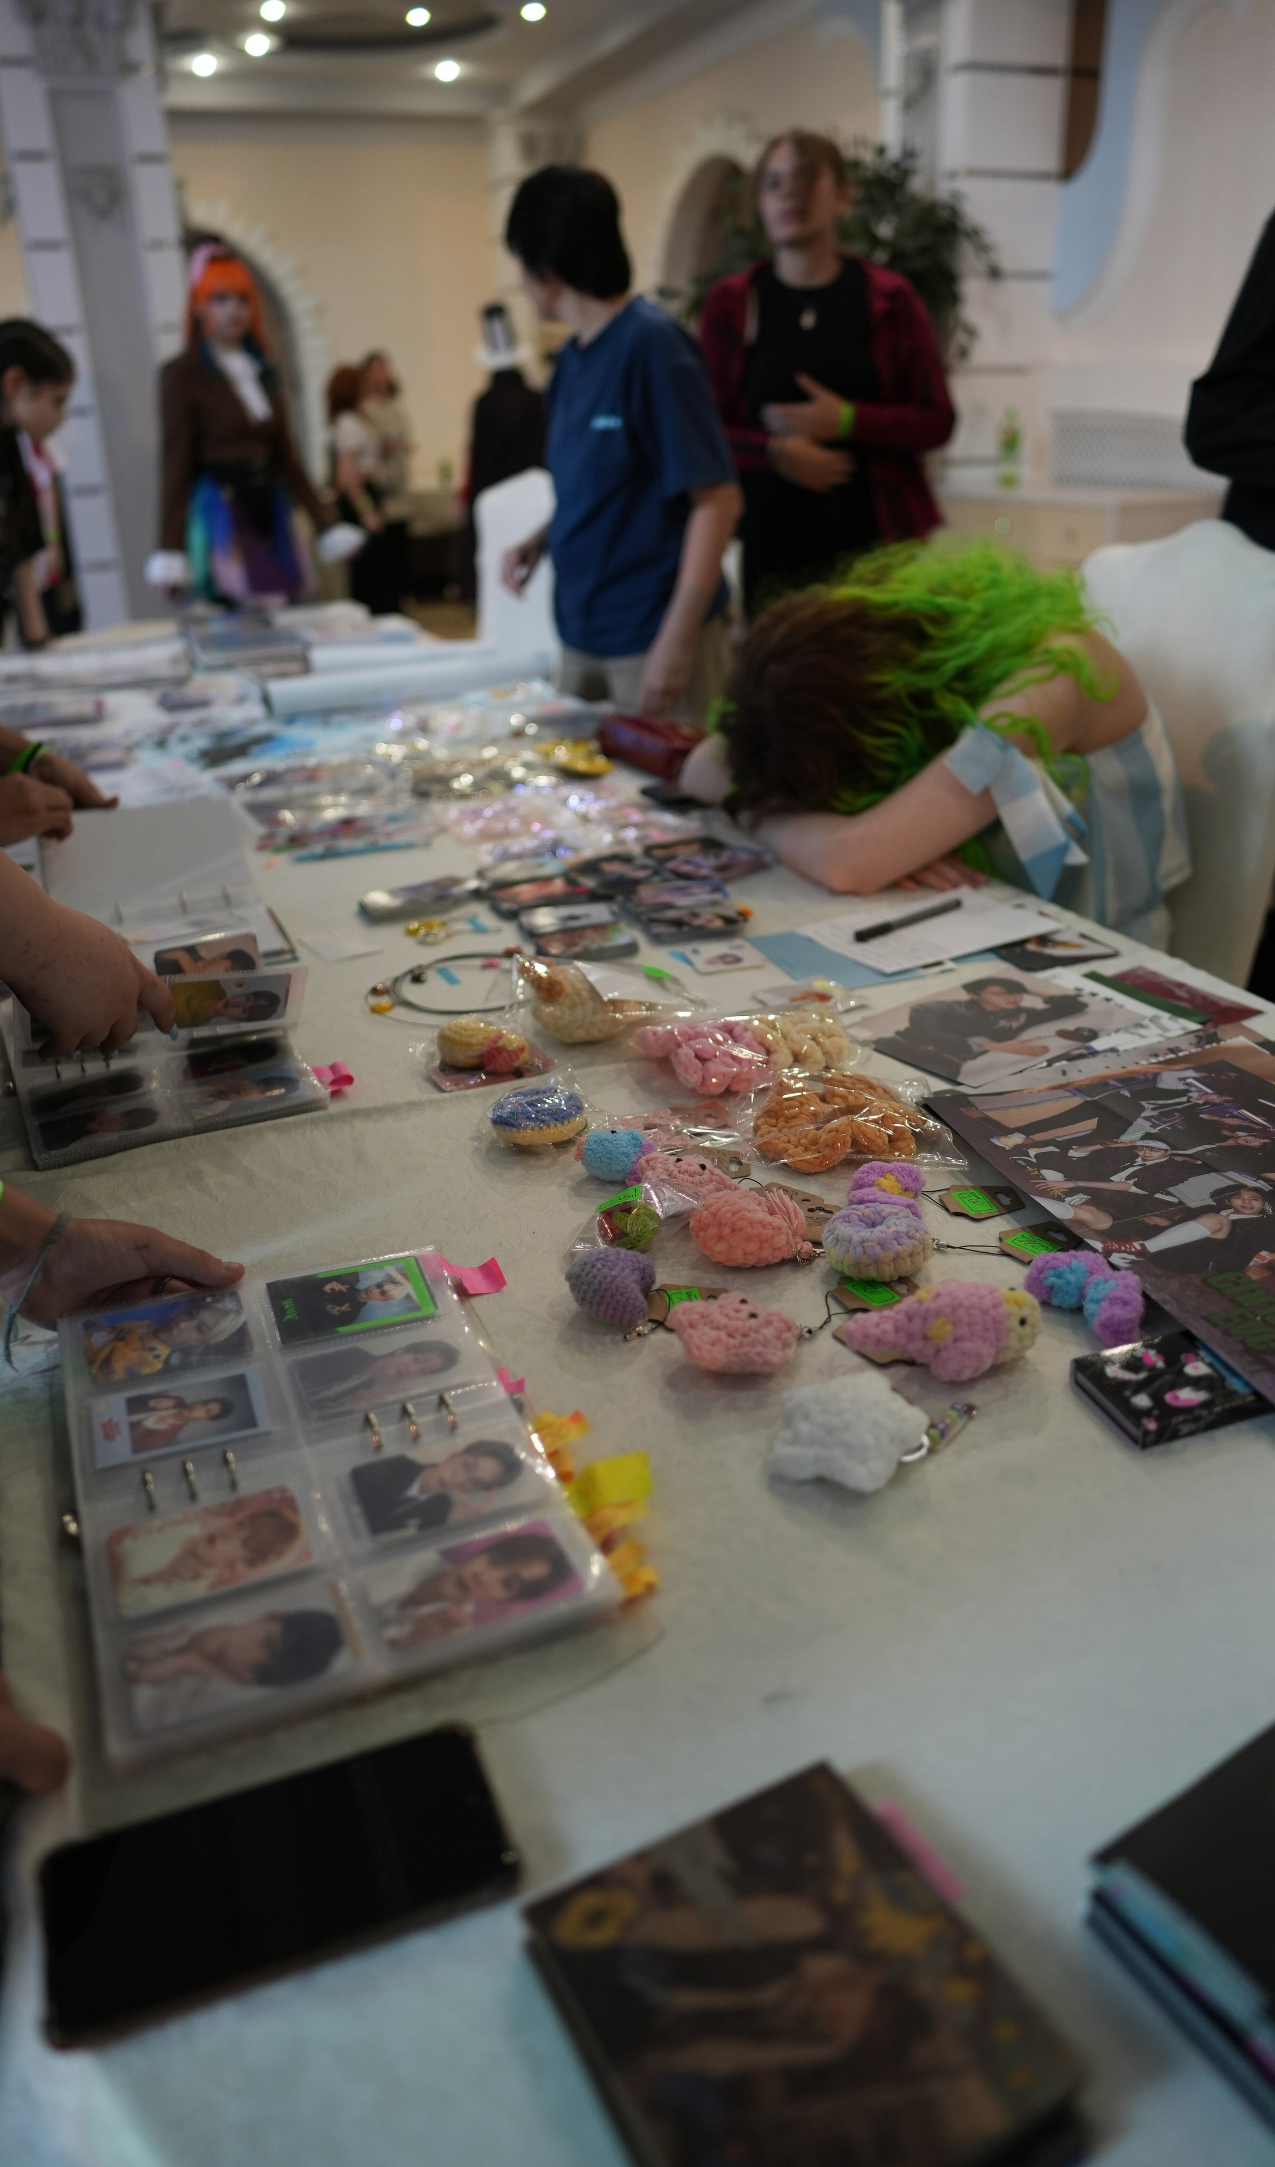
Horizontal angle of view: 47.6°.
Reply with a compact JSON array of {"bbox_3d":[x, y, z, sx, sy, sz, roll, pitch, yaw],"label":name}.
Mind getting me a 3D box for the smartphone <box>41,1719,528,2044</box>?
[{"bbox_3d":[-0.133,0.288,0.531,0.162,0.010,0.077,-10,26,-18],"label":"smartphone"}]

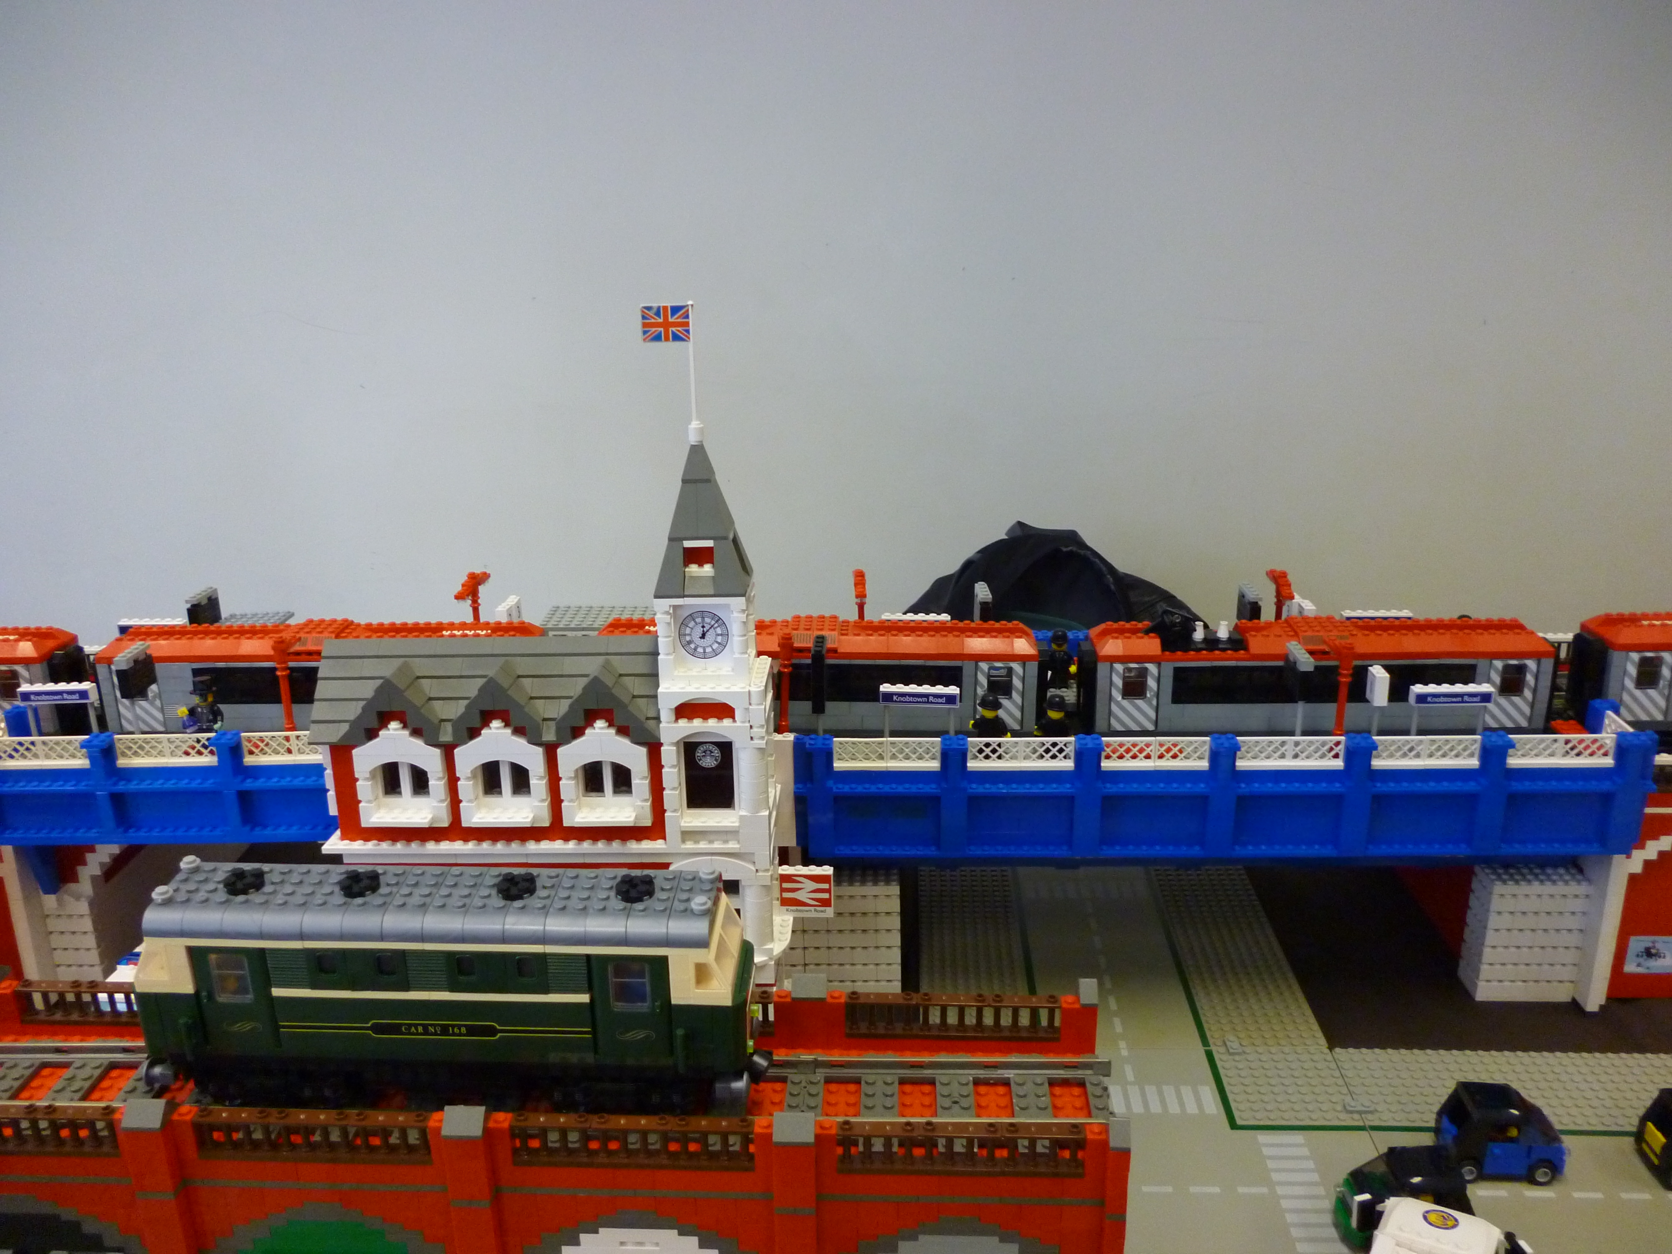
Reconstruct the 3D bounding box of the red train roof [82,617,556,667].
[{"bbox_3d":[-0.348,0.007,0.918,0.288,0.018,0.048,-1,18,0],"label":"red train roof"}]

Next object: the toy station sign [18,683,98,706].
[{"bbox_3d":[-0.512,0.043,0.890,0.048,0.011,0.008,0,18,1],"label":"toy station sign"}]

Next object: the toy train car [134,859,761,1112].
[{"bbox_3d":[-0.158,0.148,0.558,0.256,0.097,0.050,0,18,3],"label":"toy train car"}]

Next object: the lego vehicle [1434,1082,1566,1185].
[{"bbox_3d":[0.368,0.280,0.748,0.063,0.041,0.035,0,18,3],"label":"lego vehicle"}]

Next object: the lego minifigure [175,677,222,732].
[{"bbox_3d":[-0.406,0.058,0.865,0.027,0.045,0.015,-4,18,-10],"label":"lego minifigure"}]

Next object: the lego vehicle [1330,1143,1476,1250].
[{"bbox_3d":[0.296,0.297,0.696,0.063,0.041,0.035,-2,18,-3],"label":"lego vehicle"}]

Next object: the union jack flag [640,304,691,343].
[{"bbox_3d":[-0.086,-0.153,0.682,0.025,0.019,0.002,0,18,1],"label":"union jack flag"}]

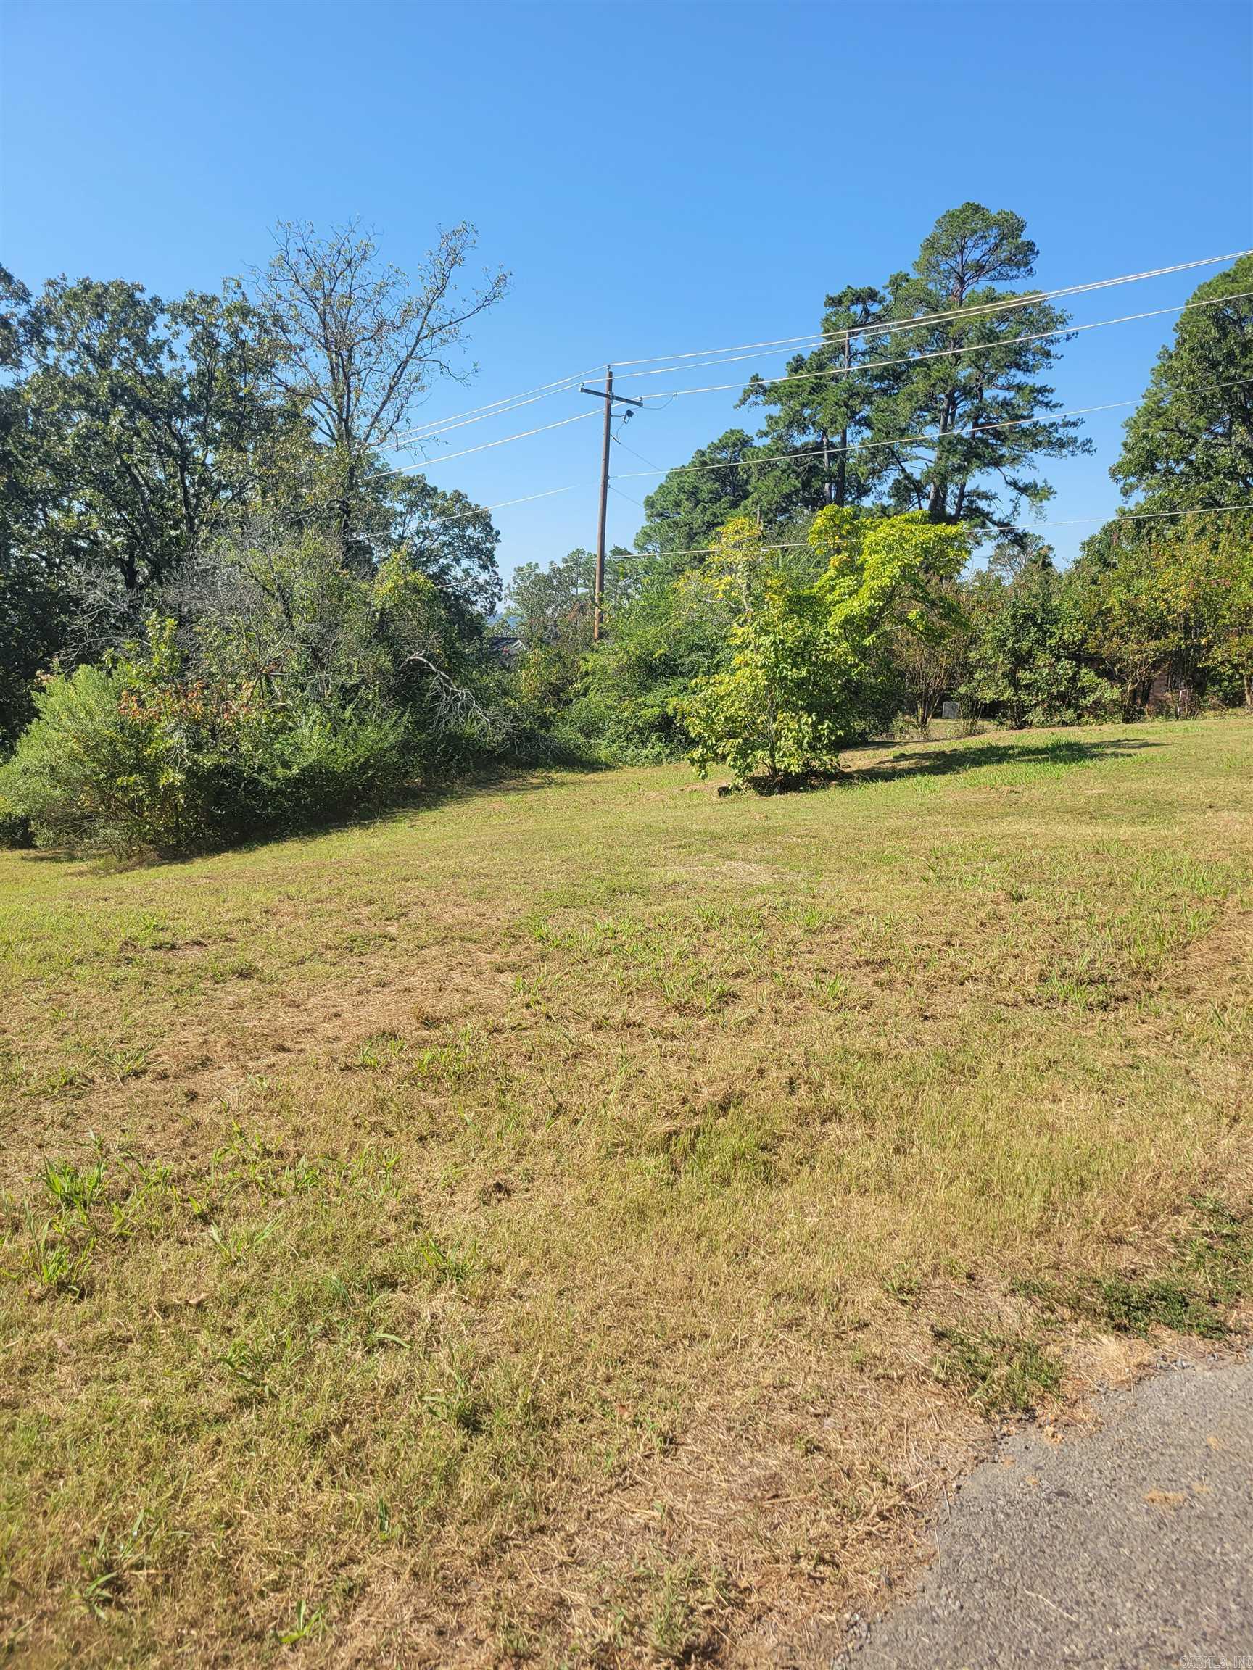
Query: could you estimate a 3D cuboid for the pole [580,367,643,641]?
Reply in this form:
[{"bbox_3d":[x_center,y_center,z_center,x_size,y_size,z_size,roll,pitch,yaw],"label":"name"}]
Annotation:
[{"bbox_3d":[-0.721,-8.251,38.718,2.450,11.970,0.400,-3,9,-40],"label":"pole"}]

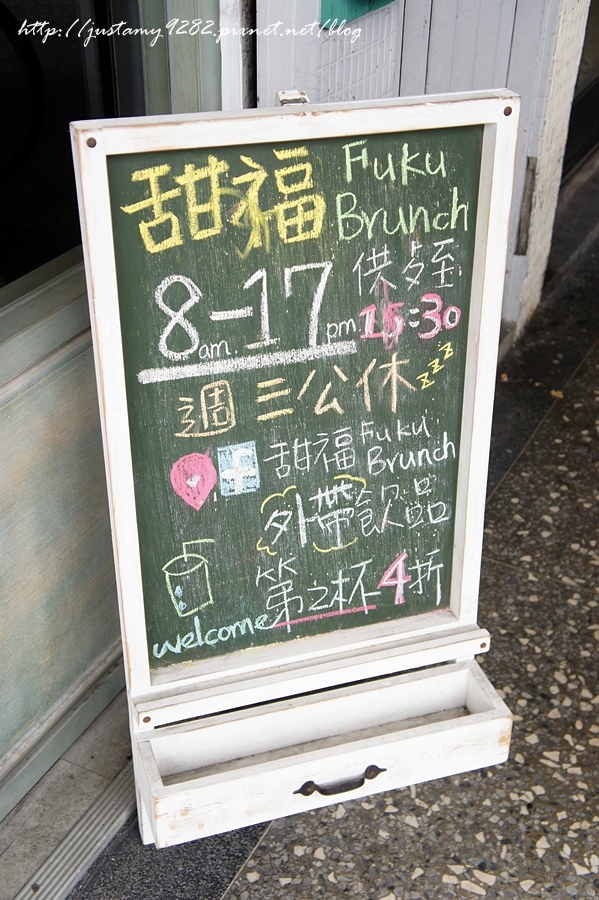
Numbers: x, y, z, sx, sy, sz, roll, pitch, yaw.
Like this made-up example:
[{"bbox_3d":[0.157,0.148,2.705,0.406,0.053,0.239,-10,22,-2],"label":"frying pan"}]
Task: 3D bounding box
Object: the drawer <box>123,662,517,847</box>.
[{"bbox_3d":[0.035,0.388,1.491,0.471,0.082,0.119,-9,30,-15],"label":"drawer"}]

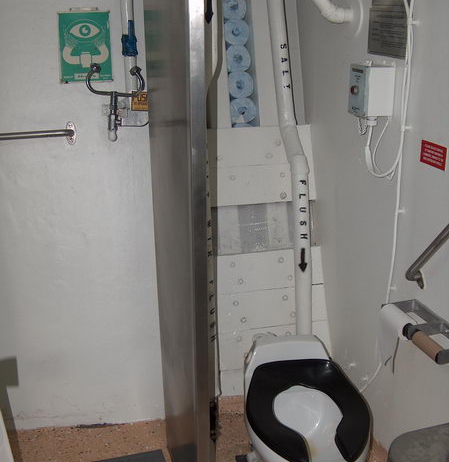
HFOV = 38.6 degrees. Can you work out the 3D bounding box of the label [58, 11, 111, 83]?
[{"bbox_3d":[-0.459,-0.609,2.124,0.169,0.222,0.012,-5,8,-16],"label":"label"}]

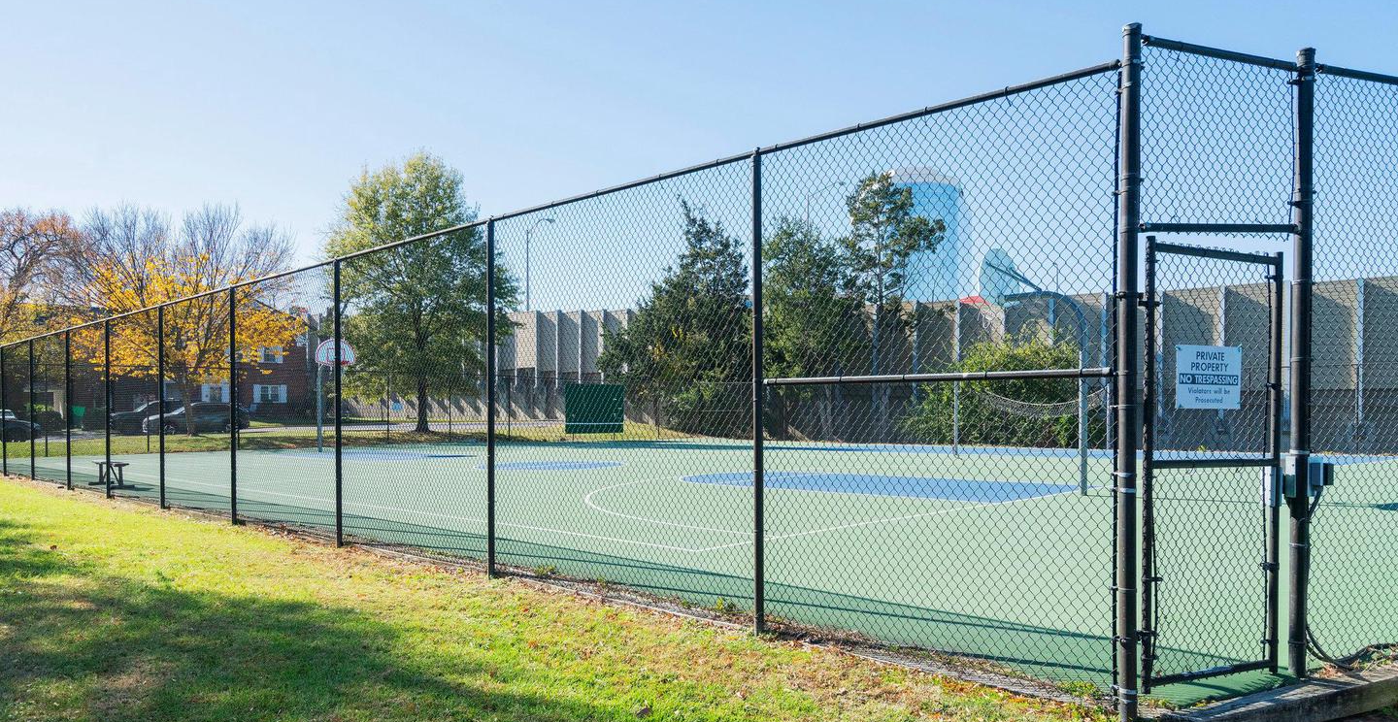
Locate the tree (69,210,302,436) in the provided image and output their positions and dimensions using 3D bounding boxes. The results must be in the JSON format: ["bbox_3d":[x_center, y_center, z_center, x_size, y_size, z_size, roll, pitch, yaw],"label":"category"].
[{"bbox_3d":[-24.865,-2.031,45.000,10.800,11.100,10.300,0,-1,-29],"label":"tree"}]

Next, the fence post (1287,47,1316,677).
[{"bbox_3d":[3.170,0.006,4.900,0.080,3.321,0.080,-1,-1,44],"label":"fence post"}]

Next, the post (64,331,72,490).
[{"bbox_3d":[-12.527,0.976,18.500,0.063,3.167,0.063,-1,-1,44],"label":"post"}]

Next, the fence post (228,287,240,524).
[{"bbox_3d":[-6.171,0.587,12.360,0.063,3.145,0.063,-1,-1,44],"label":"fence post"}]

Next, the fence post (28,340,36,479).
[{"bbox_3d":[-14.853,1.071,20.750,0.063,3.114,0.063,0,-1,0],"label":"fence post"}]

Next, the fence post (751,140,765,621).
[{"bbox_3d":[0.386,0.195,6.050,0.063,3.157,0.063,0,-1,0],"label":"fence post"}]

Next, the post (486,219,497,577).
[{"bbox_3d":[-1.818,0.325,8.160,0.063,3.138,0.063,-1,-1,44],"label":"post"}]

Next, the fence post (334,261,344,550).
[{"bbox_3d":[-3.955,0.473,10.220,0.063,3.151,0.063,-1,-1,44],"label":"fence post"}]

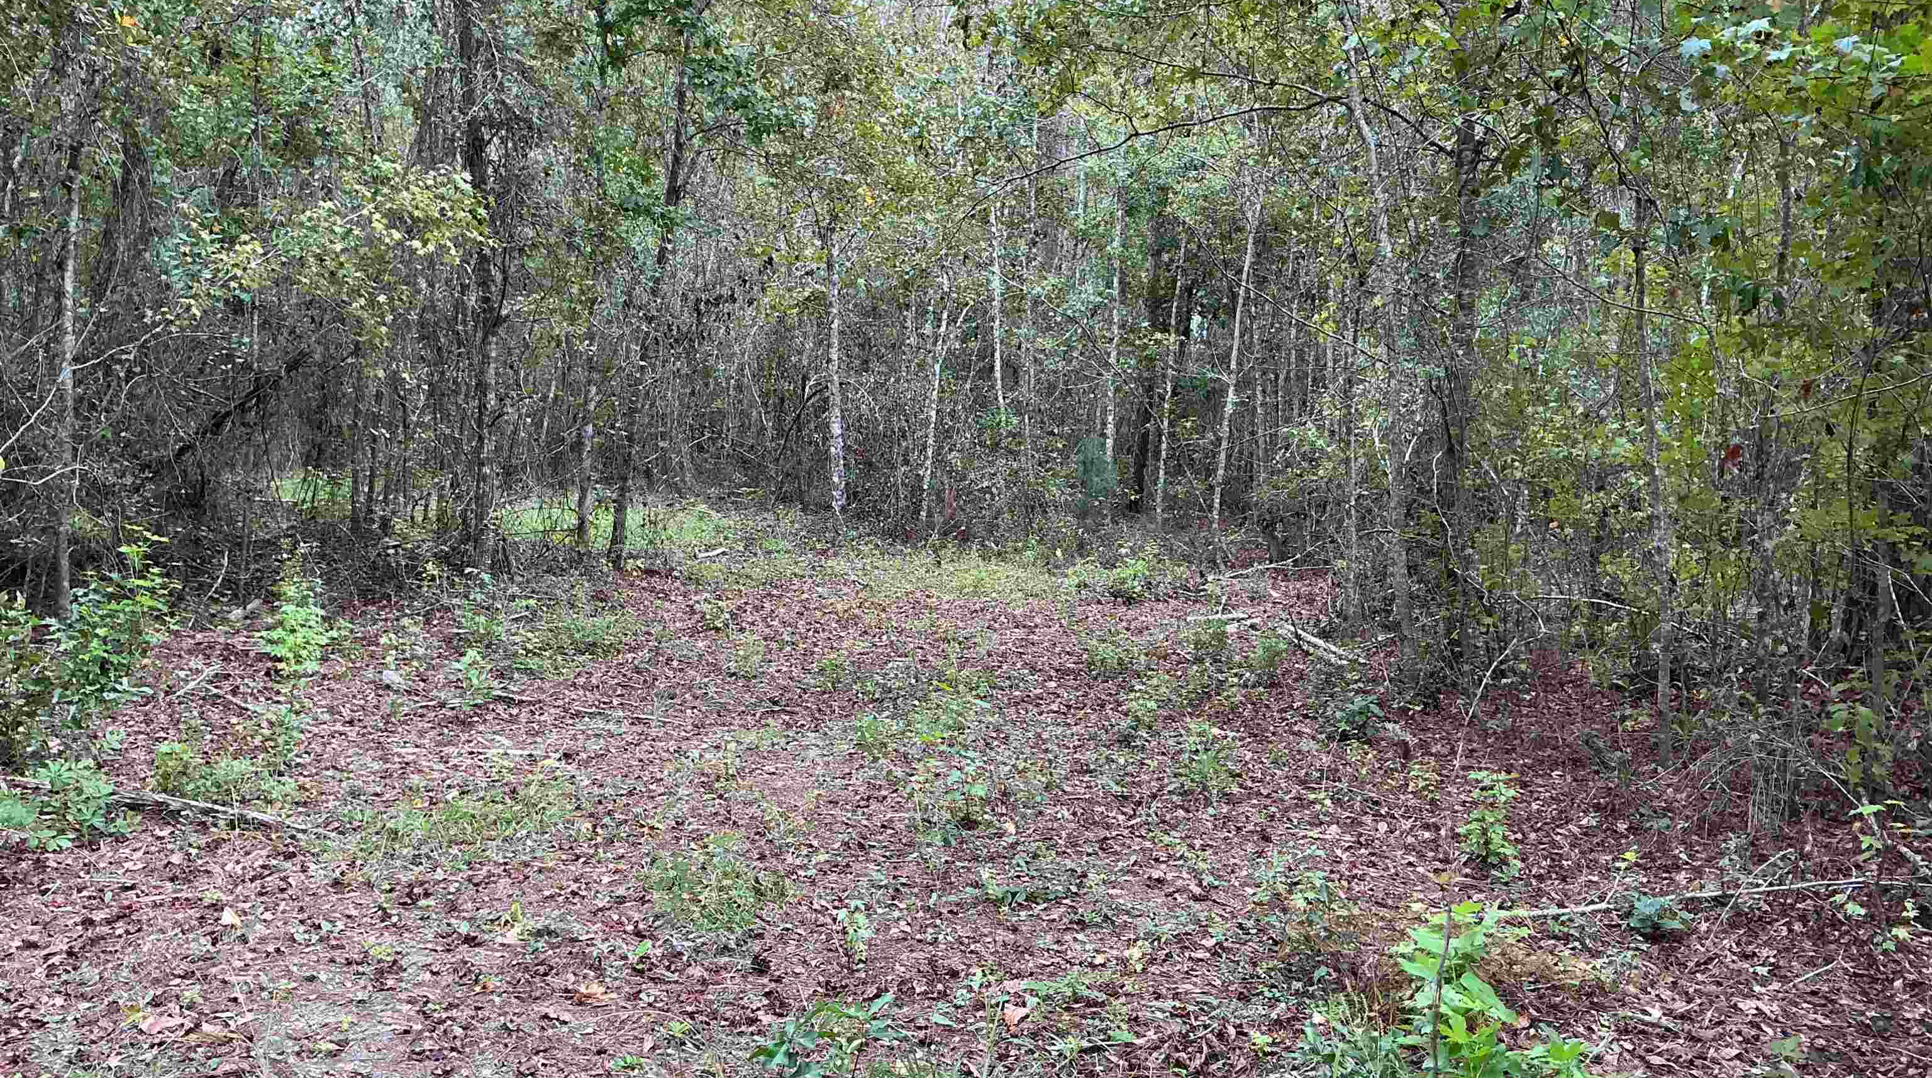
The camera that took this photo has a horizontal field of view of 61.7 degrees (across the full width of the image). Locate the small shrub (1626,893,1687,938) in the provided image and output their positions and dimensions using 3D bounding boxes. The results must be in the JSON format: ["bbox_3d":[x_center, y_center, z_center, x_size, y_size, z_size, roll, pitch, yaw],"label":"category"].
[{"bbox_3d":[2.100,1.137,4.922,0.188,0.122,0.179,0,4,0],"label":"small shrub"}]

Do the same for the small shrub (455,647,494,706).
[{"bbox_3d":[-2.785,0.772,9.165,0.222,0.324,0.211,0,4,0],"label":"small shrub"}]

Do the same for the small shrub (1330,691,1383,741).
[{"bbox_3d":[1.967,0.880,8.136,0.266,0.236,0.253,0,4,0],"label":"small shrub"}]

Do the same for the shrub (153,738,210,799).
[{"bbox_3d":[-3.322,0.958,6.836,0.243,0.242,0.230,0,4,0],"label":"shrub"}]

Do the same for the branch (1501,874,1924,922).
[{"bbox_3d":[2.419,1.140,5.200,1.528,0.080,0.120,-1,4,-11],"label":"branch"}]

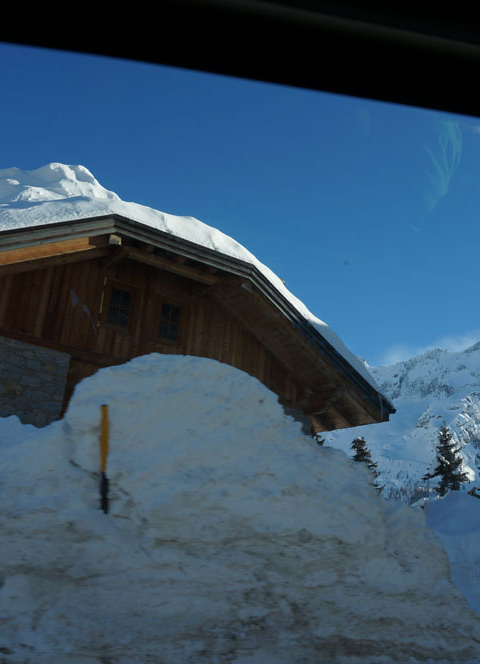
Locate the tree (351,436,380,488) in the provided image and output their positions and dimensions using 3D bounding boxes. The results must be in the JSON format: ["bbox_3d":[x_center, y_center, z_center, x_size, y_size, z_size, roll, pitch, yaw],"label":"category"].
[{"bbox_3d":[7.582,10.583,42.738,3.400,7.800,3.400,5,-19,0],"label":"tree"}]

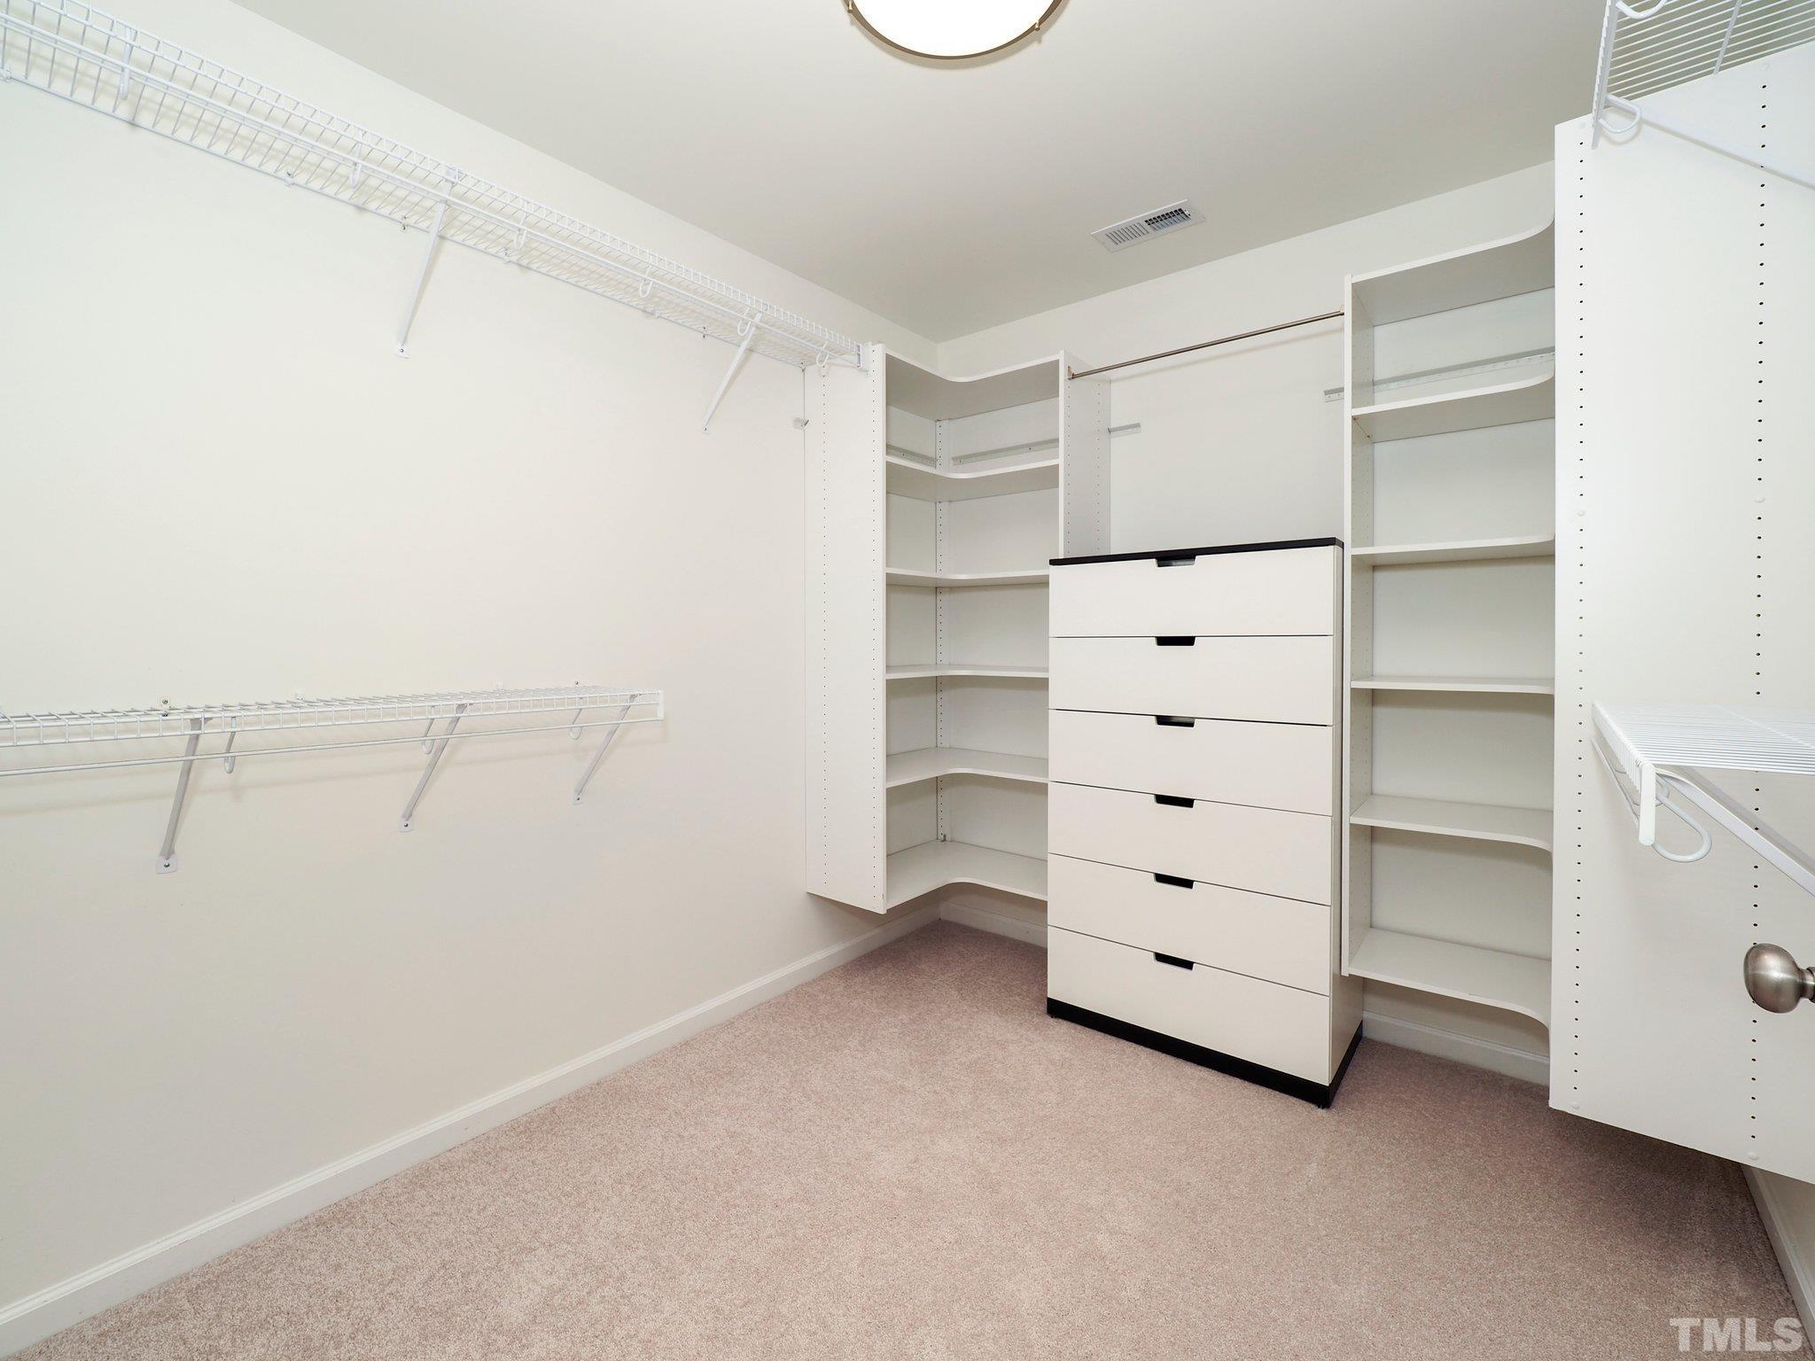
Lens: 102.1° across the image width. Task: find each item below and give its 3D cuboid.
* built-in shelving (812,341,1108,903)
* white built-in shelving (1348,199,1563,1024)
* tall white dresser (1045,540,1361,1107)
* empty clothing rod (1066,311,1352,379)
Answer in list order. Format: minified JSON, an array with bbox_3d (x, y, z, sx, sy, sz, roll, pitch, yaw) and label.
[{"bbox_3d":[0.196,-0.164,2.659,0.803,1.844,0.777,1,2,39],"label":"built-in shelving"},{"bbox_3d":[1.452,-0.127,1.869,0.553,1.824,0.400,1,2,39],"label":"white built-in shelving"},{"bbox_3d":[0.907,0.355,2.274,0.797,1.446,0.458,1,2,39],"label":"tall white dresser"},{"bbox_3d":[0.840,-0.978,2.166,0.794,0.032,0.030,1,2,39],"label":"empty clothing rod"}]

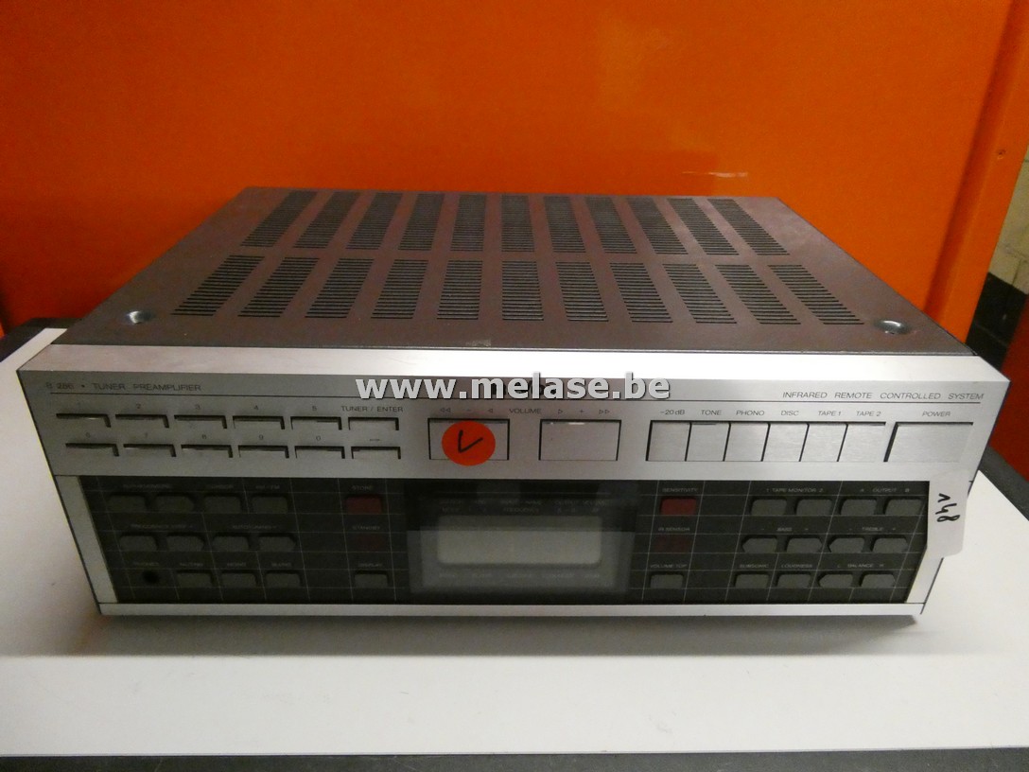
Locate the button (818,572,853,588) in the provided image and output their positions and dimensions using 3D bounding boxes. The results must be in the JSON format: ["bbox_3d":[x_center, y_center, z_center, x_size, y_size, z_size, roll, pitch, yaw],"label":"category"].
[{"bbox_3d":[0.175,0.106,0.390,0.017,0.011,0.005,1,30,-1],"label":"button"}]

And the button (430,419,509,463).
[{"bbox_3d":[-0.021,0.025,0.340,0.037,0.022,0.005,1,29,-2],"label":"button"}]

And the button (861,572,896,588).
[{"bbox_3d":[0.197,0.104,0.386,0.019,0.010,0.004,1,28,-1],"label":"button"}]

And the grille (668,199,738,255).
[{"bbox_3d":[0.139,-0.121,0.536,0.022,0.003,0.138,1,30,-1],"label":"grille"}]

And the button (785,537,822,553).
[{"bbox_3d":[0.150,0.082,0.371,0.018,0.009,0.004,1,30,-1],"label":"button"}]

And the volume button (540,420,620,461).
[{"bbox_3d":[0.031,0.026,0.342,0.037,0.022,0.004,1,28,-1],"label":"volume button"}]

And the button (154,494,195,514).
[{"bbox_3d":[-0.168,0.058,0.355,0.018,0.011,0.005,1,29,-2],"label":"button"}]

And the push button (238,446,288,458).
[{"bbox_3d":[-0.120,0.031,0.343,0.023,0.007,0.005,1,30,-1],"label":"push button"}]

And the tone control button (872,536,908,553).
[{"bbox_3d":[0.197,0.083,0.374,0.017,0.011,0.004,1,29,-1],"label":"tone control button"}]

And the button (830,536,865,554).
[{"bbox_3d":[0.174,0.083,0.374,0.017,0.011,0.004,1,29,-1],"label":"button"}]

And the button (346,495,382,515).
[{"bbox_3d":[-0.075,0.059,0.357,0.017,0.010,0.004,1,28,-1],"label":"button"}]

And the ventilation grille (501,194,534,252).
[{"bbox_3d":[0.002,-0.123,0.535,0.021,0.003,0.142,1,29,-1],"label":"ventilation grille"}]

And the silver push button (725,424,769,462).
[{"bbox_3d":[0.110,0.026,0.341,0.018,0.021,0.005,1,29,-1],"label":"silver push button"}]

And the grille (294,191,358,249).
[{"bbox_3d":[-0.136,-0.126,0.534,0.022,0.003,0.141,1,30,-1],"label":"grille"}]

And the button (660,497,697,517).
[{"bbox_3d":[0.083,0.060,0.362,0.018,0.011,0.005,1,29,-2],"label":"button"}]

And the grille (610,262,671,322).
[{"bbox_3d":[0.073,-0.056,0.422,0.022,0.003,0.094,1,29,-2],"label":"grille"}]

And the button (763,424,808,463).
[{"bbox_3d":[0.130,0.027,0.343,0.018,0.022,0.005,1,29,-1],"label":"button"}]

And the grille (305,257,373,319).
[{"bbox_3d":[-0.100,-0.058,0.416,0.022,0.003,0.092,1,30,-1],"label":"grille"}]

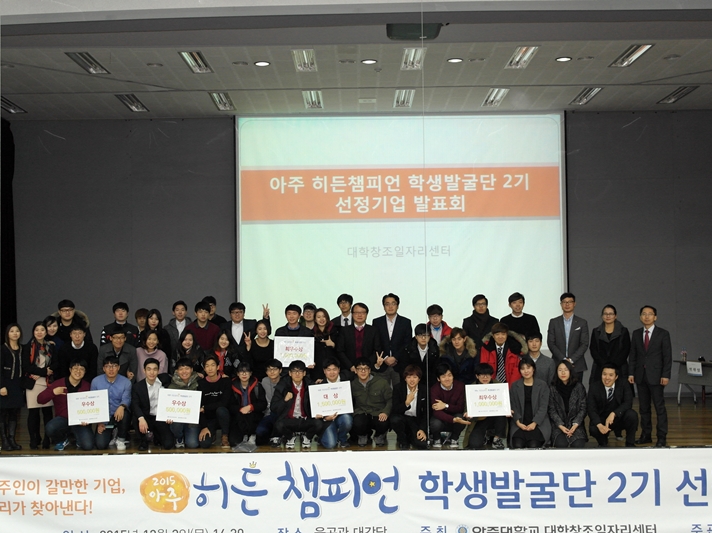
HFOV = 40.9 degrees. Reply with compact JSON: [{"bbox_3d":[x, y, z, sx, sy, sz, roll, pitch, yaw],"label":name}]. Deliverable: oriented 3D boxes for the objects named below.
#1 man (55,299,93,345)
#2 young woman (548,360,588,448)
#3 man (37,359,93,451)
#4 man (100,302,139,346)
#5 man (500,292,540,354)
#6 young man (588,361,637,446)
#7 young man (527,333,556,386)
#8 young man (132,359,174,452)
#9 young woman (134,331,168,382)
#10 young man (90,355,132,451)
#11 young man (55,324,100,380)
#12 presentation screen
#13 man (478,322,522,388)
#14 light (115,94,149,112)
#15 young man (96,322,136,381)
[{"bbox_3d":[-3.738,1.326,12.470,0.540,1.790,0.380,0,-2,-8],"label":"man"},{"bbox_3d":[2.620,1.658,11.750,0.490,1.040,0.640,-1,-2,8],"label":"young woman"},{"bbox_3d":[-3.655,1.734,12.028,0.620,1.099,0.680,-1,-1,-7],"label":"man"},{"bbox_3d":[-3.259,1.402,13.184,0.520,1.809,0.360,-1,-1,-5],"label":"man"},{"bbox_3d":[2.251,1.270,12.970,0.540,1.820,0.320,-1,-2,6],"label":"man"},{"bbox_3d":[3.167,1.666,11.750,0.580,1.010,0.660,-1,-2,10],"label":"young man"},{"bbox_3d":[2.397,1.540,12.478,0.470,1.340,0.500,-1,-2,17],"label":"young man"},{"bbox_3d":[-2.547,1.705,11.974,0.490,1.127,0.680,0,-1,-15],"label":"young man"},{"bbox_3d":[-2.578,1.509,12.059,0.460,1.400,0.450,0,-2,-8],"label":"young woman"},{"bbox_3d":[-3.067,1.700,11.996,0.490,1.151,0.680,0,-1,-8],"label":"young man"},{"bbox_3d":[-3.557,1.505,12.200,0.560,1.540,0.450,0,-2,-10],"label":"young man"},{"bbox_3d":[0.791,-0.617,16.616,5.720,4.050,0.100,-1,-1,0],"label":"presentation screen"},{"bbox_3d":[1.914,1.477,12.476,0.560,1.477,0.500,-1,-2,5],"label":"man"},{"bbox_3d":[-3.698,-2.755,15.859,0.300,0.090,1.220,-1,-2,0],"label":"light"},{"bbox_3d":[-3.142,1.540,12.575,0.520,1.498,0.450,-1,-2,-6],"label":"young man"}]

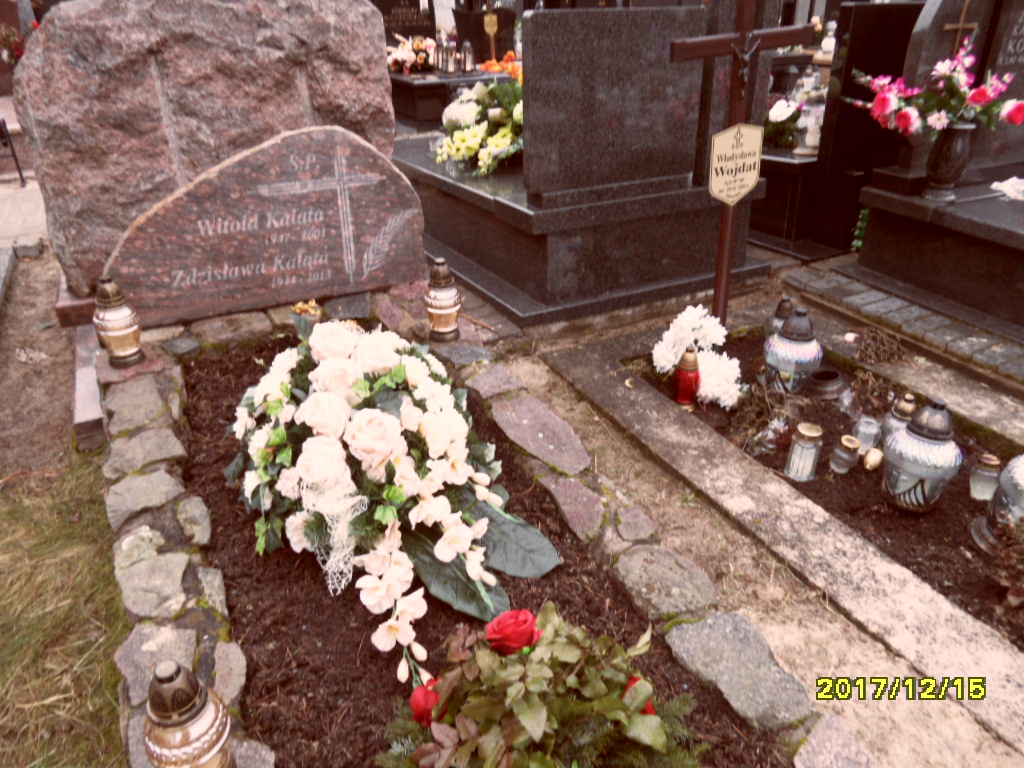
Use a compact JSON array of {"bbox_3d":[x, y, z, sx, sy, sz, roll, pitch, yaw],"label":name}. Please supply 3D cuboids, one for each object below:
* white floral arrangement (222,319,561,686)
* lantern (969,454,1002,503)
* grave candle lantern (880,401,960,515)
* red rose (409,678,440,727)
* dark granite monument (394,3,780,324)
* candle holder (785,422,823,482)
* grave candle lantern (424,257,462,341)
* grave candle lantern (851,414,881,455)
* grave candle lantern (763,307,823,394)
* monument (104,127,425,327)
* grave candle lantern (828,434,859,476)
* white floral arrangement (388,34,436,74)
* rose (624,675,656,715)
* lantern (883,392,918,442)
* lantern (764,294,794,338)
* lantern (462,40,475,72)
[{"bbox_3d":[-0.392,0.159,1.775,0.660,0.360,1.150,-13,26,-19],"label":"white floral arrangement"},{"bbox_3d":[1.188,0.235,1.774,0.080,0.115,0.080,-13,26,-19],"label":"lantern"},{"bbox_3d":[0.936,0.159,1.572,0.157,0.277,0.157,-14,28,-22],"label":"grave candle lantern"},{"bbox_3d":[-0.133,0.484,1.080,0.055,0.075,0.055,-14,28,-22],"label":"red rose"},{"bbox_3d":[0.019,-1.286,3.623,1.191,1.095,2.496,-14,28,-22],"label":"dark granite monument"},{"bbox_3d":[0.776,0.181,1.896,0.087,0.160,0.087,-13,26,-19],"label":"candle holder"},{"bbox_3d":[-0.260,-0.312,2.568,0.132,0.293,0.132,-2,26,1],"label":"grave candle lantern"},{"bbox_3d":[0.930,0.129,1.846,0.065,0.095,0.065,-14,28,-22],"label":"grave candle lantern"},{"bbox_3d":[0.856,-0.104,2.130,0.160,0.275,0.160,-14,28,-22],"label":"grave candle lantern"},{"bbox_3d":[-1.067,-0.691,3.061,1.360,0.730,0.100,-13,26,-19],"label":"monument"},{"bbox_3d":[0.903,0.188,1.931,0.075,0.105,0.075,-6,24,-21],"label":"grave candle lantern"},{"bbox_3d":[-1.051,-3.481,7.500,0.500,0.420,0.420,-14,28,-22],"label":"white floral arrangement"},{"bbox_3d":[0.186,0.450,1.030,0.065,0.065,0.065,-13,26,-19],"label":"rose"},{"bbox_3d":[0.995,0.103,1.808,0.090,0.170,0.090,-14,28,-22],"label":"lantern"},{"bbox_3d":[1.035,-0.241,2.708,0.100,0.220,0.100,-13,26,-19],"label":"lantern"},{"bbox_3d":[-0.478,-3.592,7.800,0.135,0.360,0.135,-14,28,-22],"label":"lantern"}]

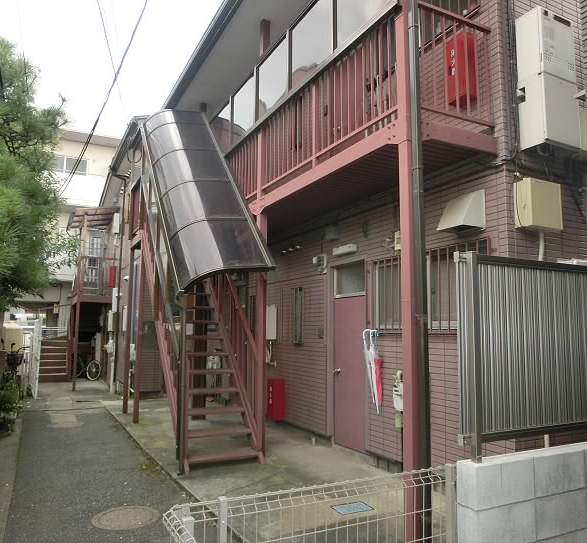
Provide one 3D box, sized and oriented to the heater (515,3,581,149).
[{"bbox_3d":[2.362,-1.744,4.667,0.460,1.260,0.250,4,-8,-27],"label":"heater"}]

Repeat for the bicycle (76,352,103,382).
[{"bbox_3d":[-6.352,2.787,15.191,1.620,0.970,0.550,-4,-8,31],"label":"bicycle"}]

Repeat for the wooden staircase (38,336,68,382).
[{"bbox_3d":[-7.155,2.583,14.962,0.880,1.320,1.350,4,-8,-27],"label":"wooden staircase"}]

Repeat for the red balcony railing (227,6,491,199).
[{"bbox_3d":[0.265,-1.567,6.513,1.050,0.980,4.800,4,-8,-27],"label":"red balcony railing"}]

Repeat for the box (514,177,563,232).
[{"bbox_3d":[2.189,-0.580,4.492,0.400,0.425,0.165,4,-8,-27],"label":"box"}]

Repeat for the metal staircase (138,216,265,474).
[{"bbox_3d":[-1.389,0.502,6.902,0.940,3.570,3.100,4,-8,-27],"label":"metal staircase"}]

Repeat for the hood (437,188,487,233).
[{"bbox_3d":[1.557,-0.572,4.703,0.290,0.370,0.330,4,-8,-27],"label":"hood"}]

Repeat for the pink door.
[{"bbox_3d":[0.741,1.262,6.435,0.060,1.910,0.730,4,-8,-27],"label":"pink door"}]

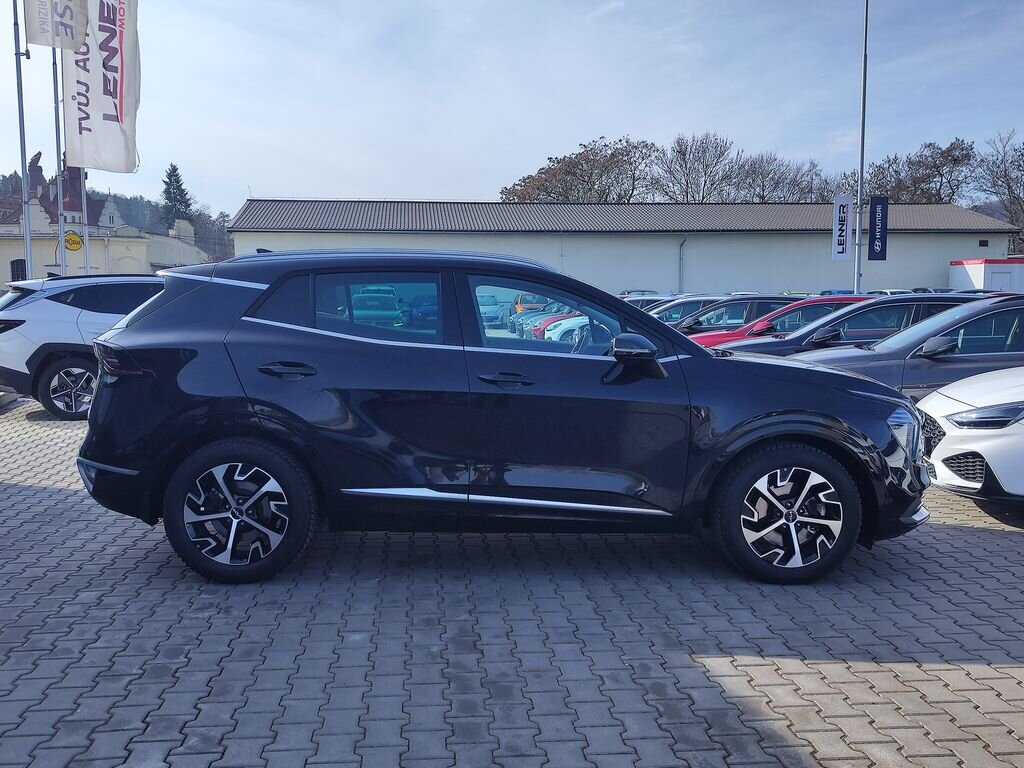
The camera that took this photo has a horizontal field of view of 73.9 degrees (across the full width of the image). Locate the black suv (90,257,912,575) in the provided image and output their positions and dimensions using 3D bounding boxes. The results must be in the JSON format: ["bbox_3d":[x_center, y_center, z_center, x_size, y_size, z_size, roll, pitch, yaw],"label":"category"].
[{"bbox_3d":[0.008,0.060,4.136,4.515,1.650,1.900,0,7,-1],"label":"black suv"}]

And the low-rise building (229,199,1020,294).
[{"bbox_3d":[6.000,-6.862,40.000,42.000,7.000,9.000,0,7,-1],"label":"low-rise building"}]

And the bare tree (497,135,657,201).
[{"bbox_3d":[5.200,-11.189,52.000,11.500,12.800,11.000,0,7,0],"label":"bare tree"}]

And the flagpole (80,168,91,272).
[{"bbox_3d":[-9.400,-4.722,14.900,0.110,8.700,0.110,0,7,0],"label":"flagpole"}]

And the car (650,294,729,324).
[{"bbox_3d":[3.900,-1.247,15.700,4.300,1.530,1.800,1,7,14],"label":"car"}]

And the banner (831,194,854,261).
[{"bbox_3d":[7.492,-3.542,15.400,0.460,1.500,0.040,-1,7,-9],"label":"banner"}]

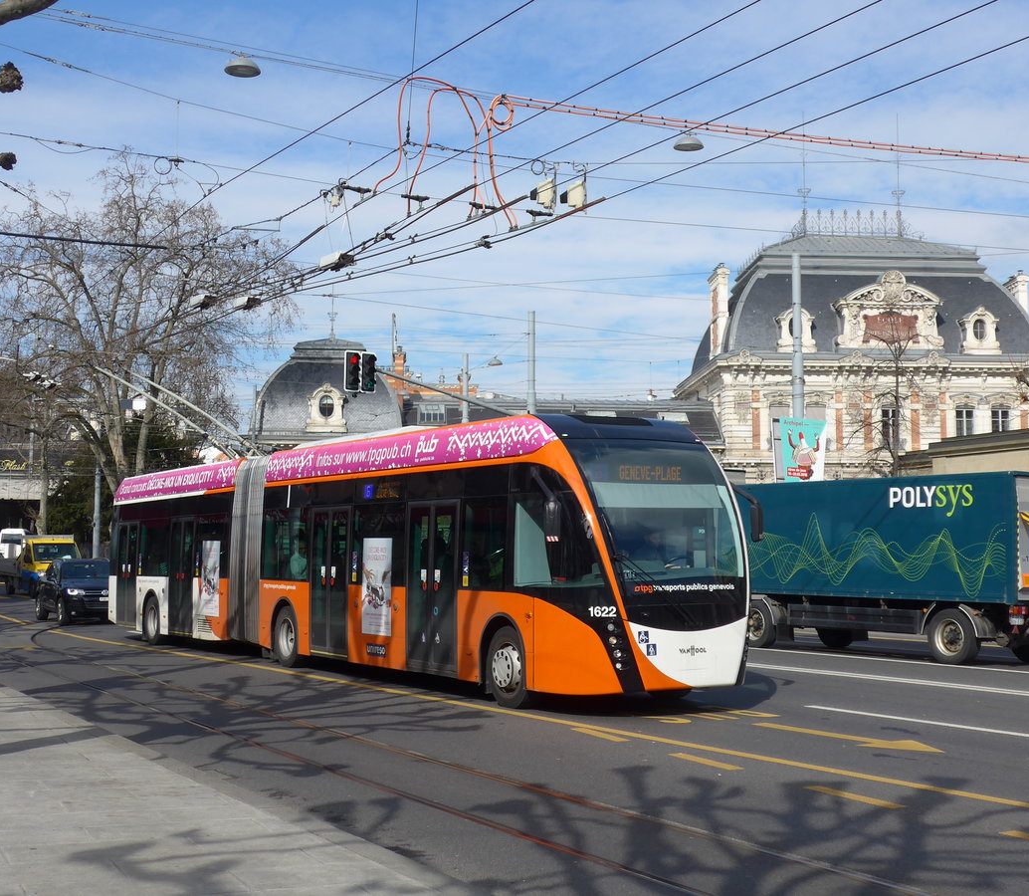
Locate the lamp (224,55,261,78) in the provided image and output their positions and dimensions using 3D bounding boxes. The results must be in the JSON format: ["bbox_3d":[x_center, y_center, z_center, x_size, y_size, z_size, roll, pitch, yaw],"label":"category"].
[{"bbox_3d":[-3.147,-4.461,17.607,0.420,0.210,0.420,0,-4,0],"label":"lamp"}]

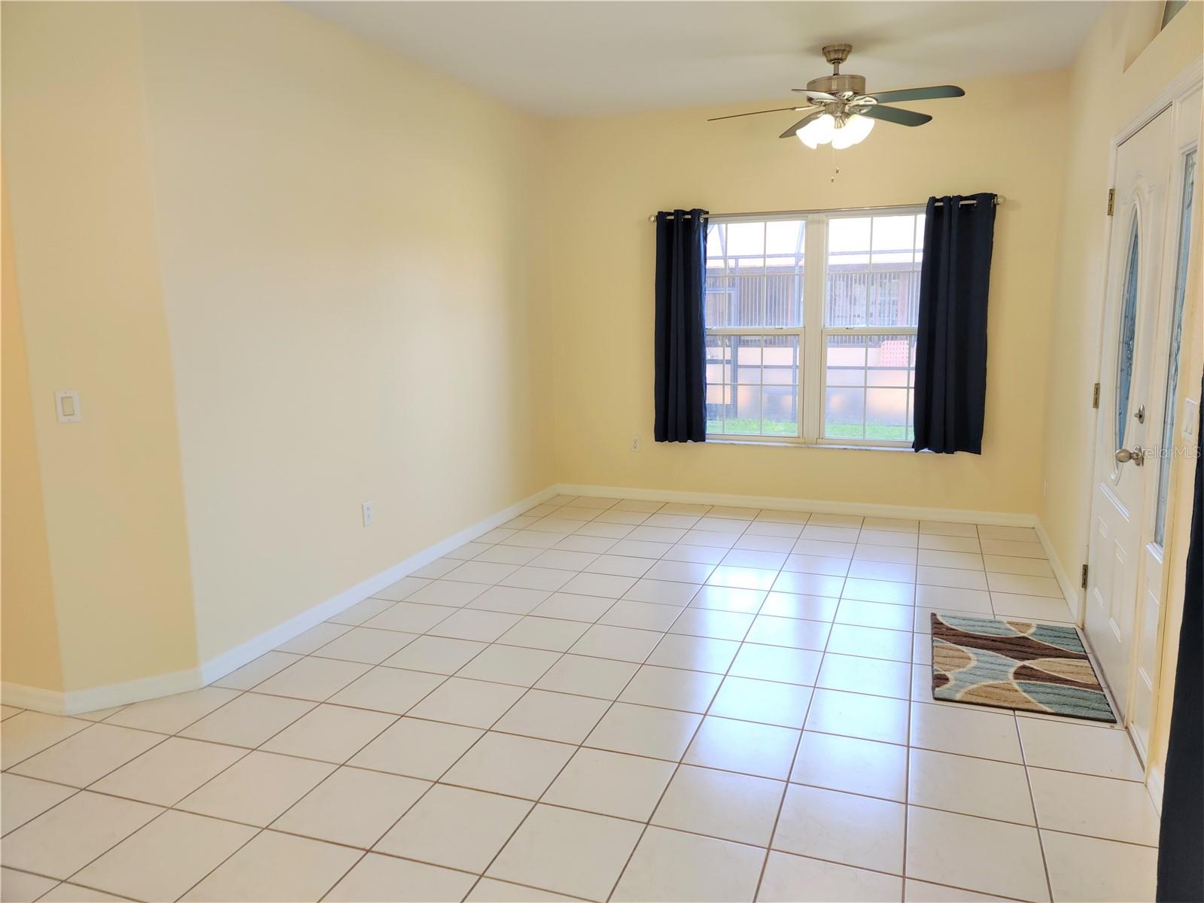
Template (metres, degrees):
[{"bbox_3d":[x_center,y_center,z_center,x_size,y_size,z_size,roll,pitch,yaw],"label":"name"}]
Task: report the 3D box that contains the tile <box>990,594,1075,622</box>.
[{"bbox_3d":[2.020,0.737,4.254,0.334,0.010,0.337,3,11,20],"label":"tile"}]

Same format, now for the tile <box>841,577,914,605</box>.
[{"bbox_3d":[1.375,0.696,4.487,0.333,0.010,0.337,3,11,20],"label":"tile"}]

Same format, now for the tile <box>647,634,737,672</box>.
[{"bbox_3d":[0.379,0.827,3.687,0.329,0.010,0.340,3,11,19],"label":"tile"}]

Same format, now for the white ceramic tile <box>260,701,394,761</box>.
[{"bbox_3d":[-0.926,0.965,3.094,0.328,0.010,0.340,3,11,19],"label":"white ceramic tile"}]

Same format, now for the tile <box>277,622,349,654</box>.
[{"bbox_3d":[-1.237,0.812,3.914,0.178,0.010,0.340,3,10,19],"label":"tile"}]

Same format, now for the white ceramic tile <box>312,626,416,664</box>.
[{"bbox_3d":[-1.003,0.828,3.850,0.328,0.010,0.340,3,11,19],"label":"white ceramic tile"}]

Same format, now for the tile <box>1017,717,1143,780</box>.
[{"bbox_3d":[1.536,0.963,2.929,0.336,0.010,0.340,3,10,19],"label":"tile"}]

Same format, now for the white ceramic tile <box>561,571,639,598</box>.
[{"bbox_3d":[-0.015,0.687,4.622,0.333,0.010,0.337,3,11,20],"label":"white ceramic tile"}]

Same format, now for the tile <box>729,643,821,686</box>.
[{"bbox_3d":[0.694,0.844,3.576,0.329,0.010,0.340,3,11,19],"label":"tile"}]

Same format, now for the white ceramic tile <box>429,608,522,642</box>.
[{"bbox_3d":[-0.566,0.784,4.062,0.328,0.010,0.340,3,11,19],"label":"white ceramic tile"}]

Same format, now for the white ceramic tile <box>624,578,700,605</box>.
[{"bbox_3d":[0.299,0.695,4.442,0.329,0.010,0.340,3,11,19],"label":"white ceramic tile"}]

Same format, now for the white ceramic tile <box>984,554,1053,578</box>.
[{"bbox_3d":[2.256,0.621,4.901,0.328,0.010,0.340,3,11,19],"label":"white ceramic tile"}]

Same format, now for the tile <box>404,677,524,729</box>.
[{"bbox_3d":[-0.488,0.925,3.327,0.334,0.010,0.337,3,11,20],"label":"tile"}]

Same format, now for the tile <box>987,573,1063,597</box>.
[{"bbox_3d":[2.127,0.673,4.571,0.333,0.010,0.337,3,11,20],"label":"tile"}]

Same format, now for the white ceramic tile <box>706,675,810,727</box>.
[{"bbox_3d":[0.584,0.913,3.293,0.331,0.010,0.333,3,11,19],"label":"white ceramic tile"}]

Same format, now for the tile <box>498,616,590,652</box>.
[{"bbox_3d":[-0.250,0.793,3.910,0.329,0.010,0.340,3,11,19],"label":"tile"}]

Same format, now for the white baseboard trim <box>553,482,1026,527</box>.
[{"bbox_3d":[1.190,0.354,6.169,3.200,0.078,0.015,3,11,19],"label":"white baseboard trim"}]

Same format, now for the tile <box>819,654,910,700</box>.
[{"bbox_3d":[1.022,0.873,3.514,0.333,0.010,0.337,3,11,20],"label":"tile"}]

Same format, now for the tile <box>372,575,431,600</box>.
[{"bbox_3d":[-1.002,0.697,4.567,0.184,0.010,0.340,3,10,19],"label":"tile"}]

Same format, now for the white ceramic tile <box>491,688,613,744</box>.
[{"bbox_3d":[-0.171,0.939,3.217,0.333,0.010,0.337,3,11,20],"label":"white ceramic tile"}]

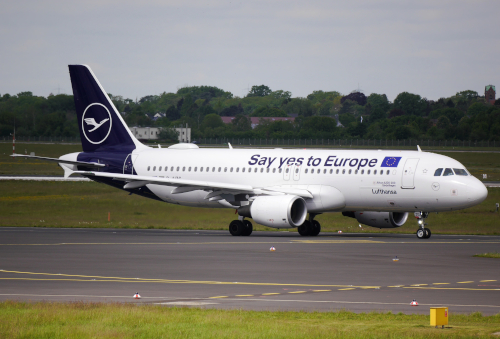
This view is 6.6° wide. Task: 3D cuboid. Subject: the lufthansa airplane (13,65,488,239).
[{"bbox_3d":[1.020,-1.336,296.495,37.570,11.760,34.100,1,1,39],"label":"lufthansa airplane"}]

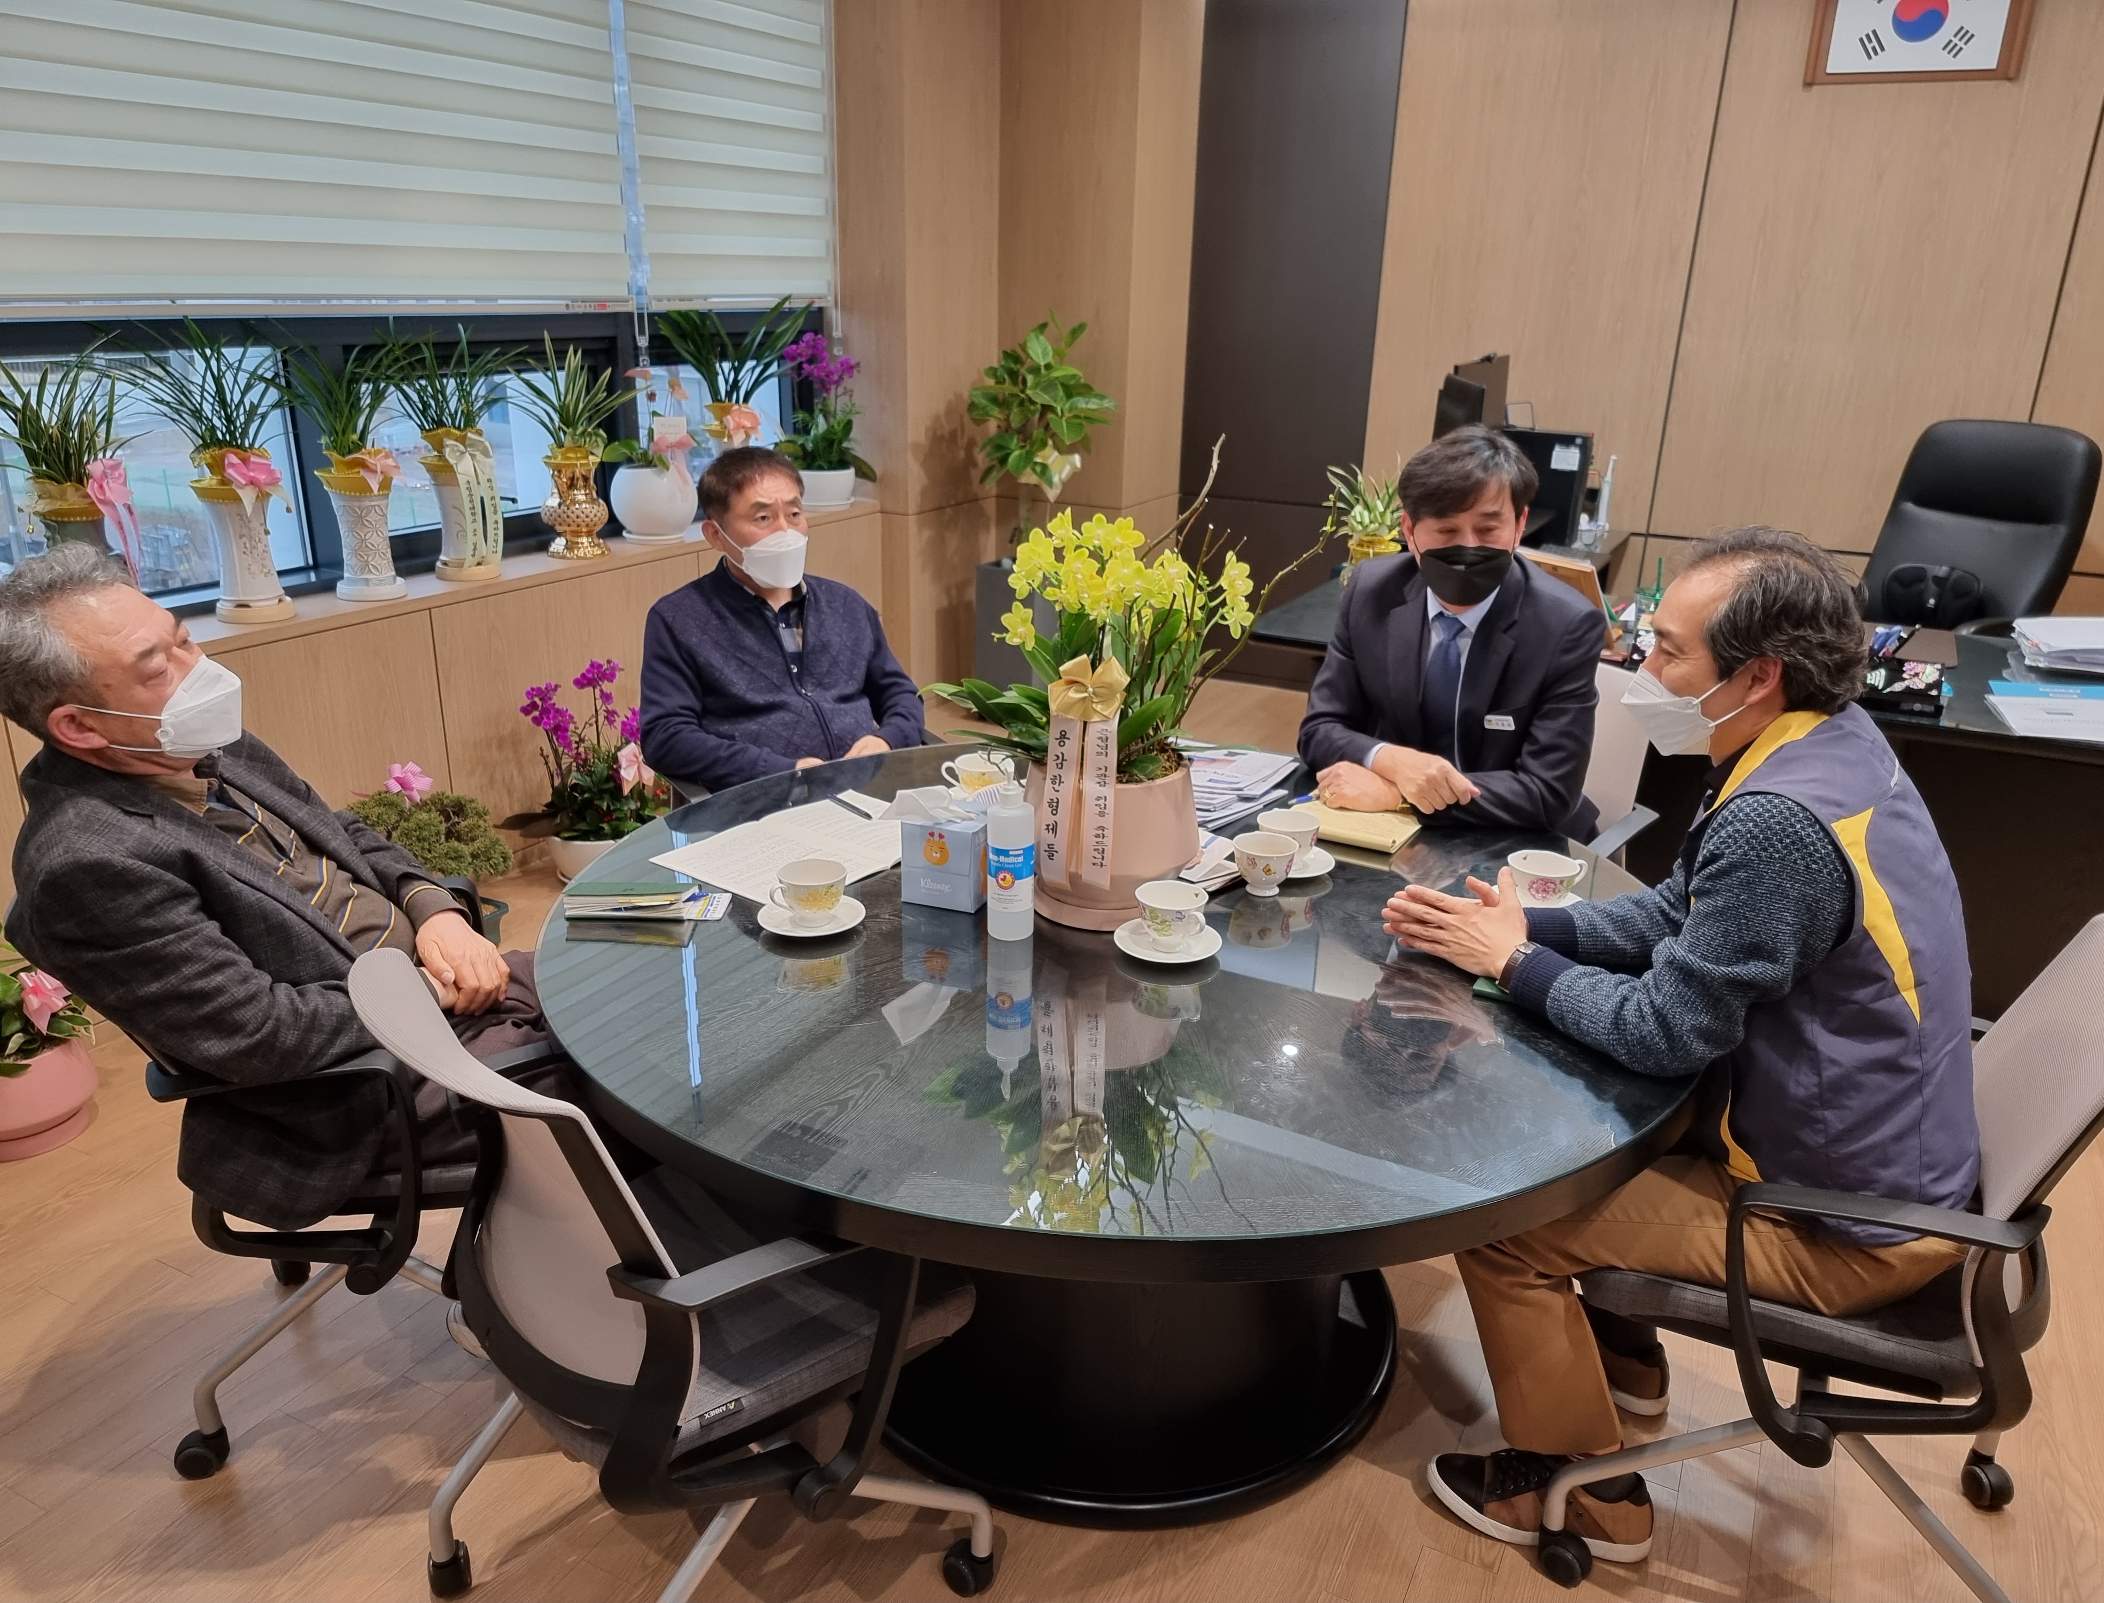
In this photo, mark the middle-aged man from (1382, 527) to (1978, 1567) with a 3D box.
[{"bbox_3d":[0.804,0.318,1.931,0.720,1.330,0.540,8,21,20],"label":"middle-aged man"}]

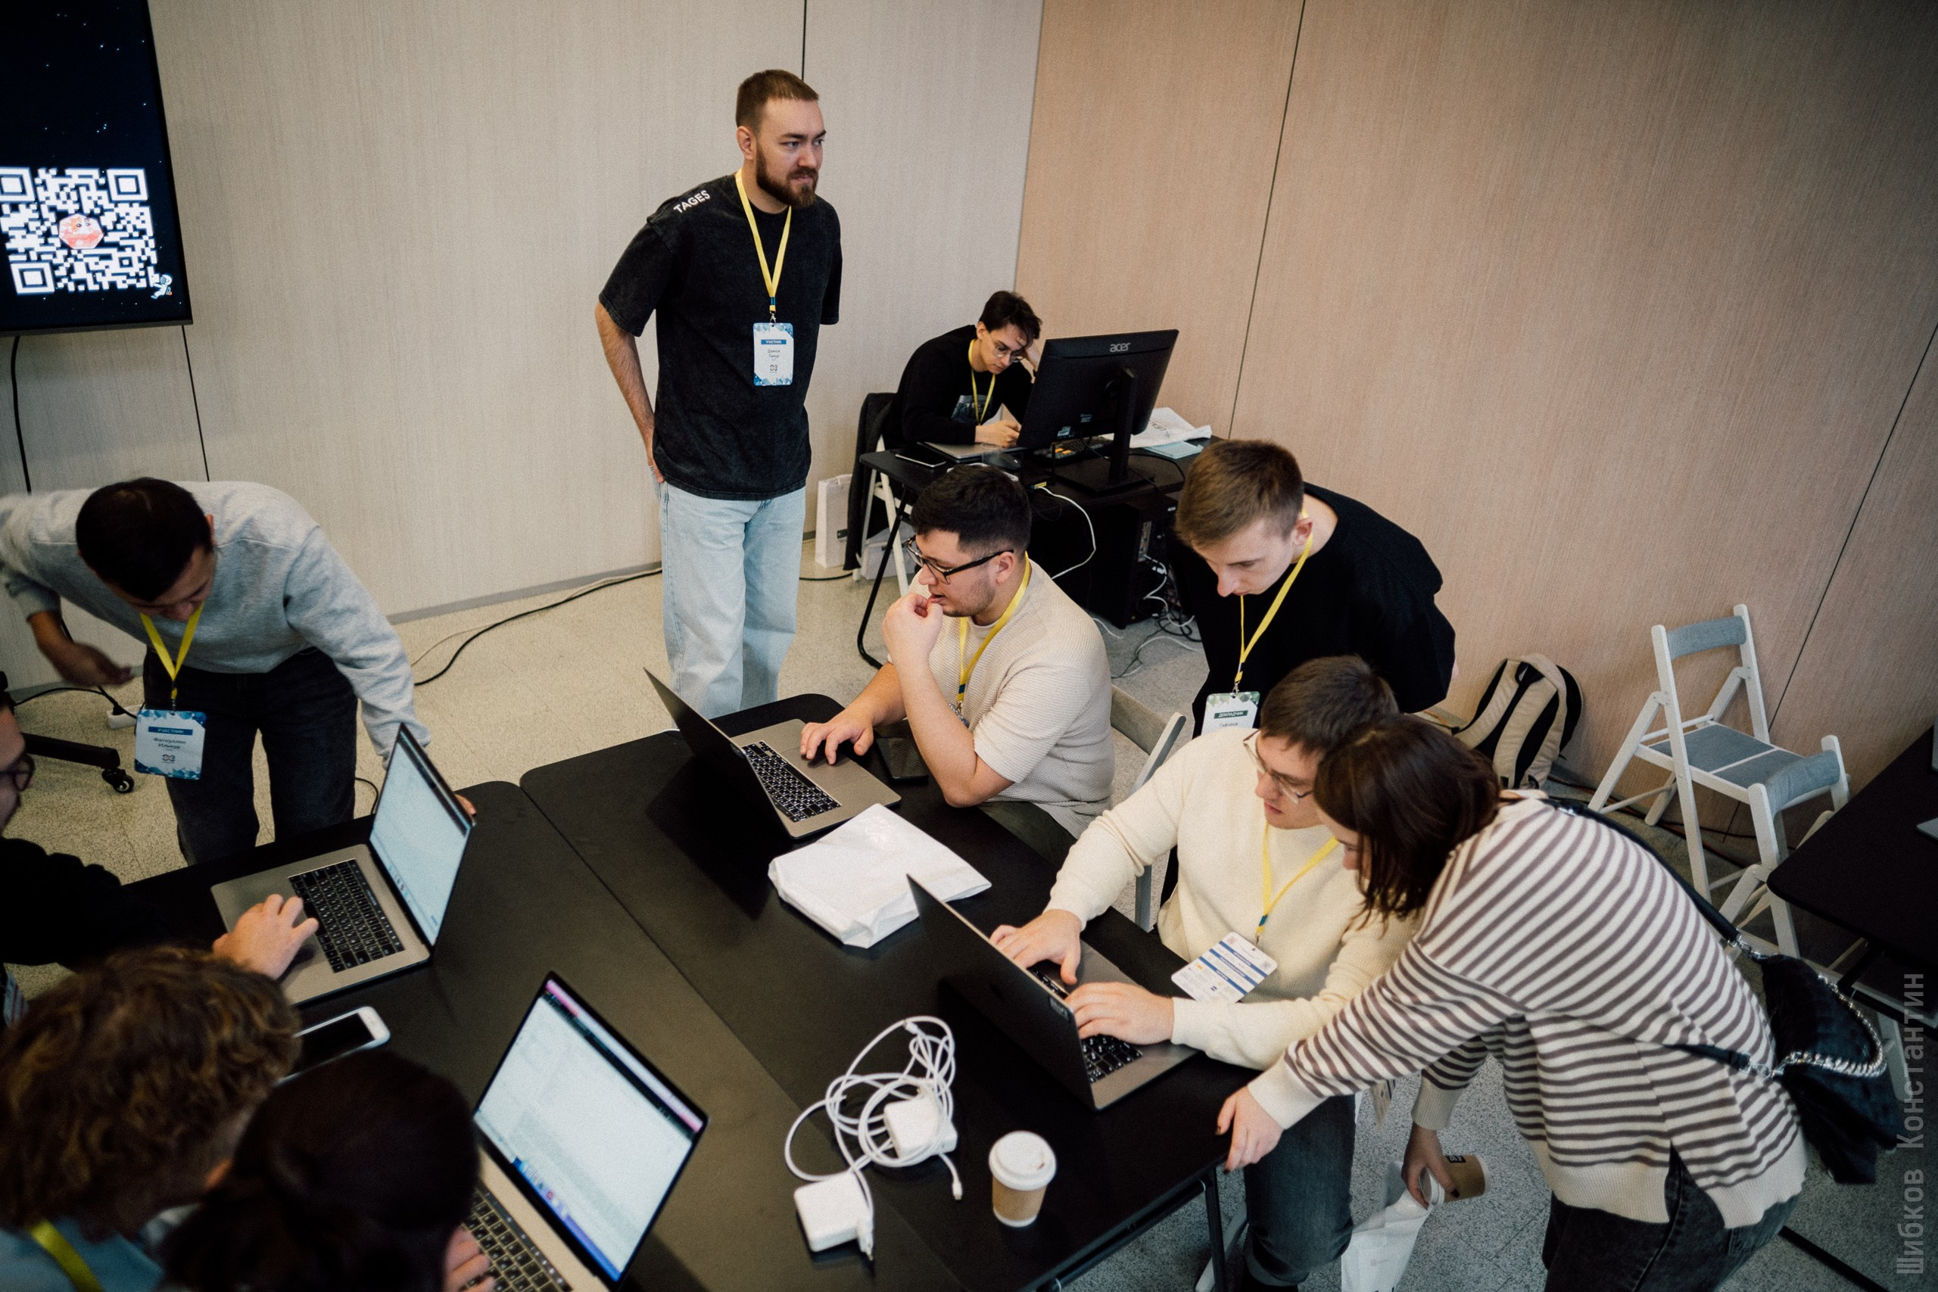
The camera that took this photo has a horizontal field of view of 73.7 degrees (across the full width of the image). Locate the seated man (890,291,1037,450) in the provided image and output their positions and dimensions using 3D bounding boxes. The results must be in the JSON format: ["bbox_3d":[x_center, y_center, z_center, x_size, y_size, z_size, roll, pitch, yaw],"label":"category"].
[{"bbox_3d":[-0.022,-0.696,4.791,0.520,1.210,0.640,-14,32,-34],"label":"seated man"}]

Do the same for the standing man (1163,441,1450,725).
[{"bbox_3d":[0.585,0.254,2.690,0.520,1.470,0.700,22,30,30],"label":"standing man"}]

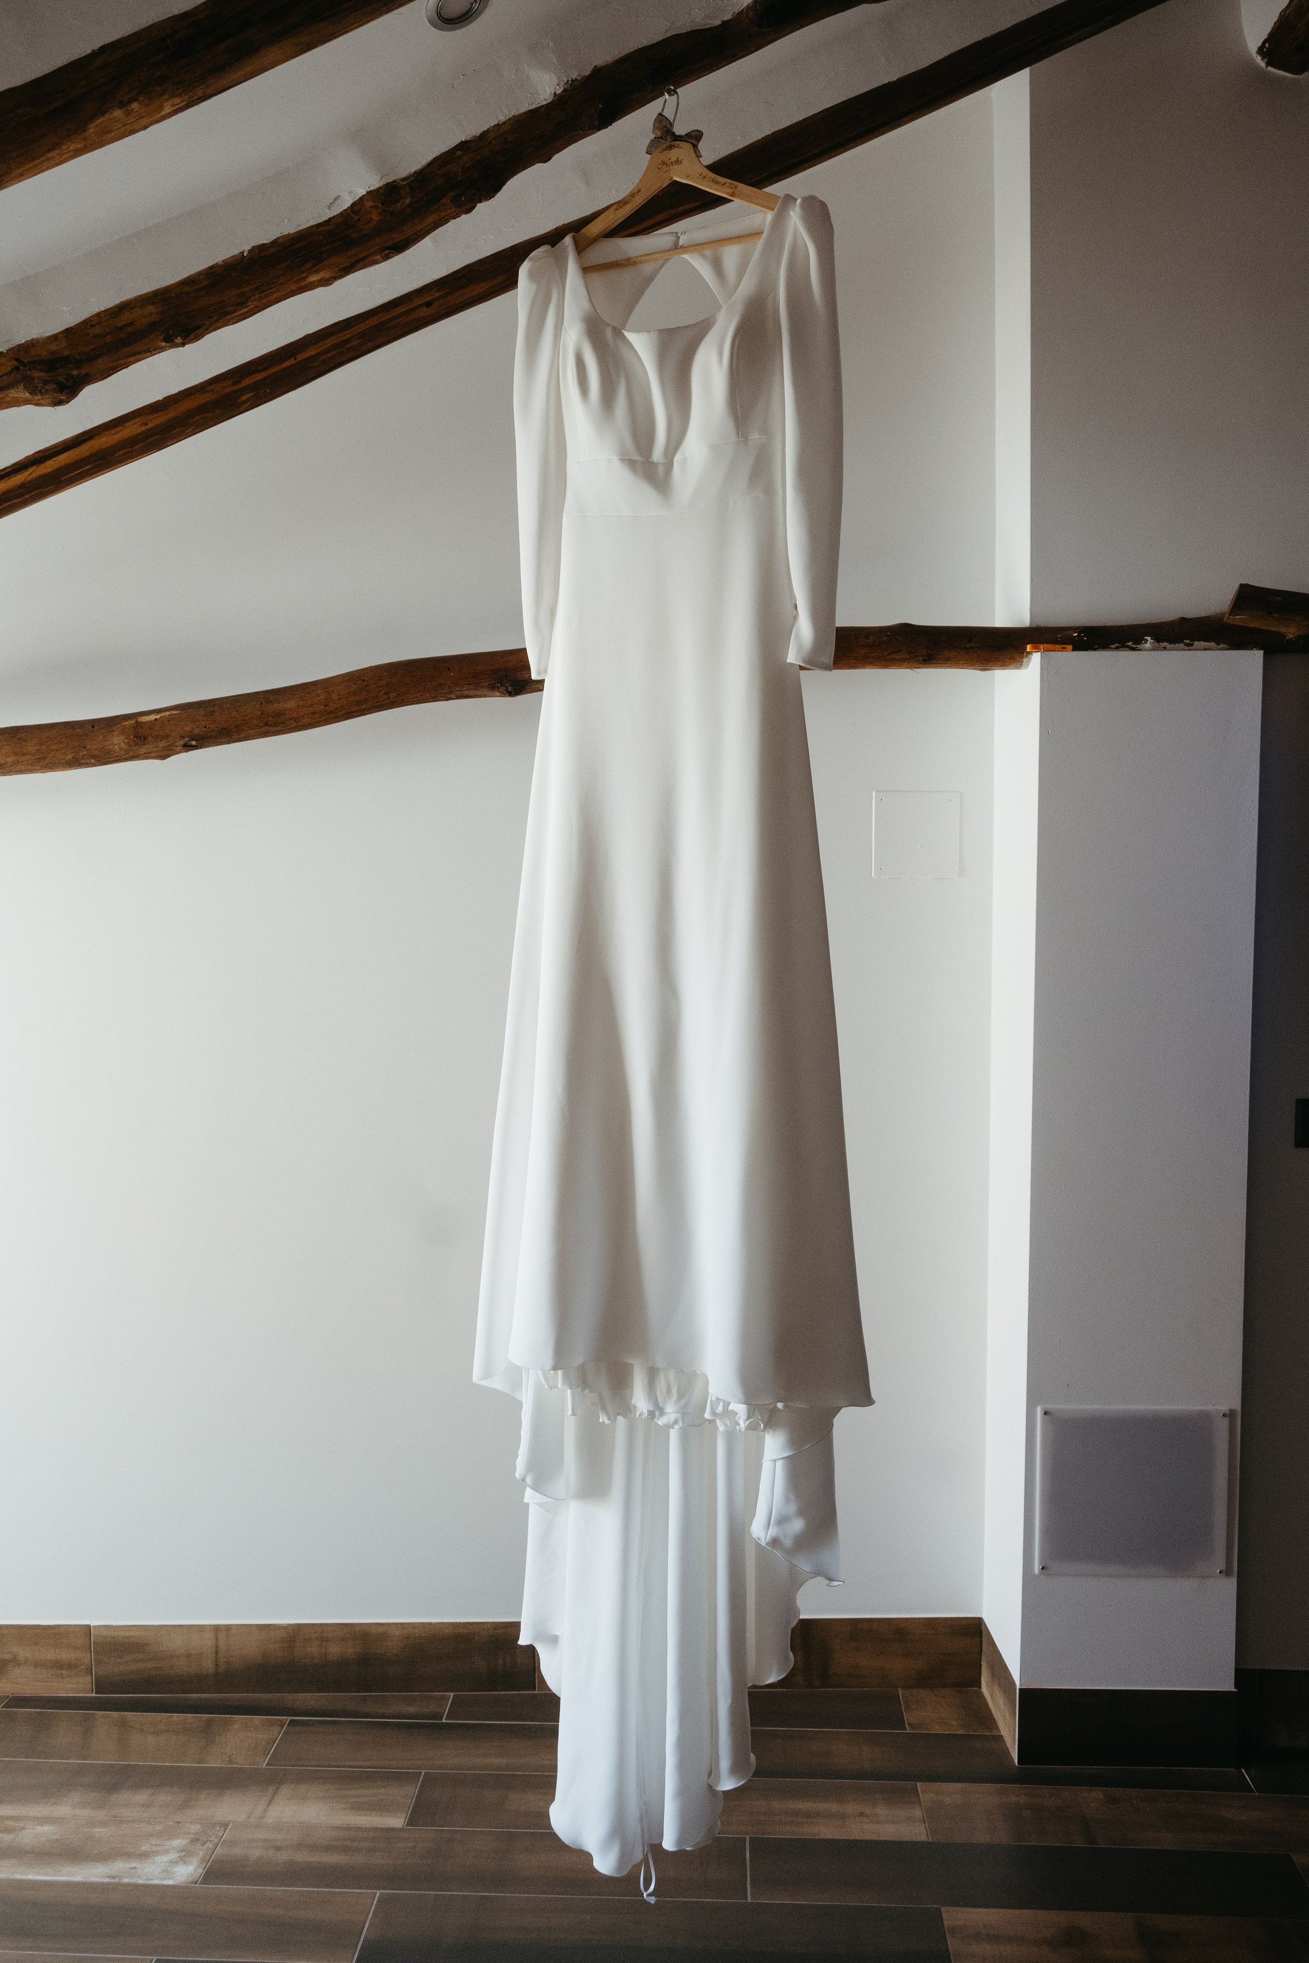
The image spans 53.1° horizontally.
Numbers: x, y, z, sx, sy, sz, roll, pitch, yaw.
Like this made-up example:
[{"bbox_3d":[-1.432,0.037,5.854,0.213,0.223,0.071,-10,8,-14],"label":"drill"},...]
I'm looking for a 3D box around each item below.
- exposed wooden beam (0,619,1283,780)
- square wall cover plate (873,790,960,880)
[{"bbox_3d":[0.005,-0.460,1.960,1.986,0.122,0.095,-5,4,-1],"label":"exposed wooden beam"},{"bbox_3d":[0.436,-0.243,2.171,0.145,0.143,0.012,-1,4,0],"label":"square wall cover plate"}]

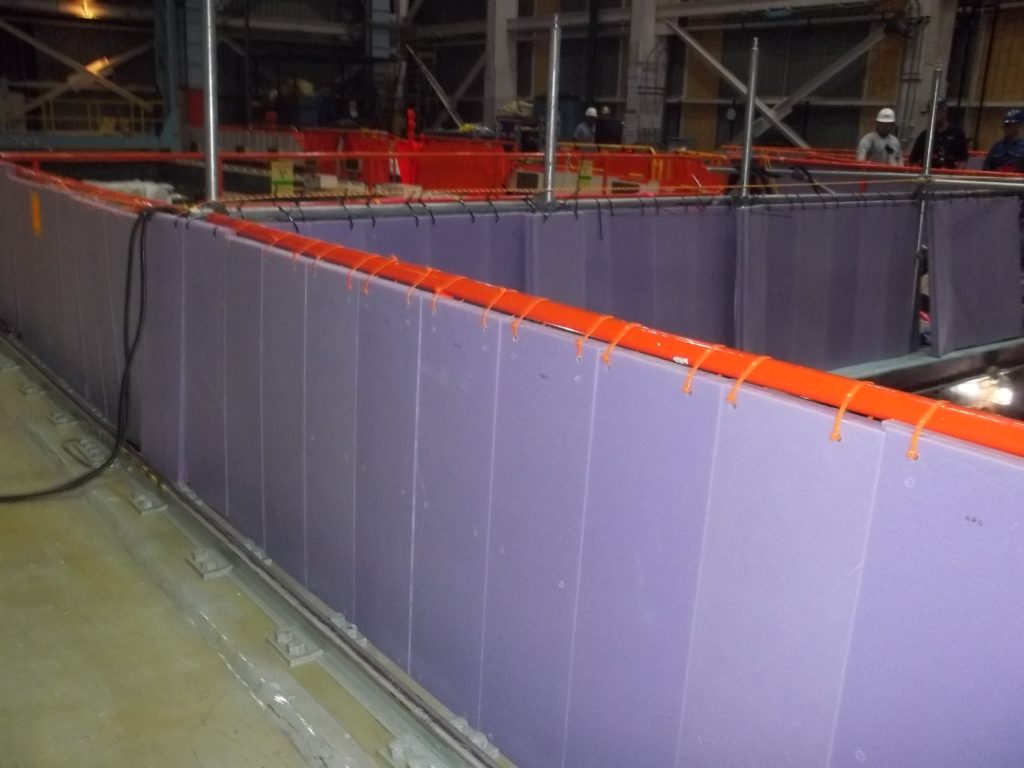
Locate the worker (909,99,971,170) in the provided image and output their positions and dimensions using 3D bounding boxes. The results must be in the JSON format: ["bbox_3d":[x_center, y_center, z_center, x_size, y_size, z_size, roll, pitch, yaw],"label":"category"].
[{"bbox_3d":[4.422,-2.104,10.435,0.600,1.800,0.360,11,17,30],"label":"worker"}]

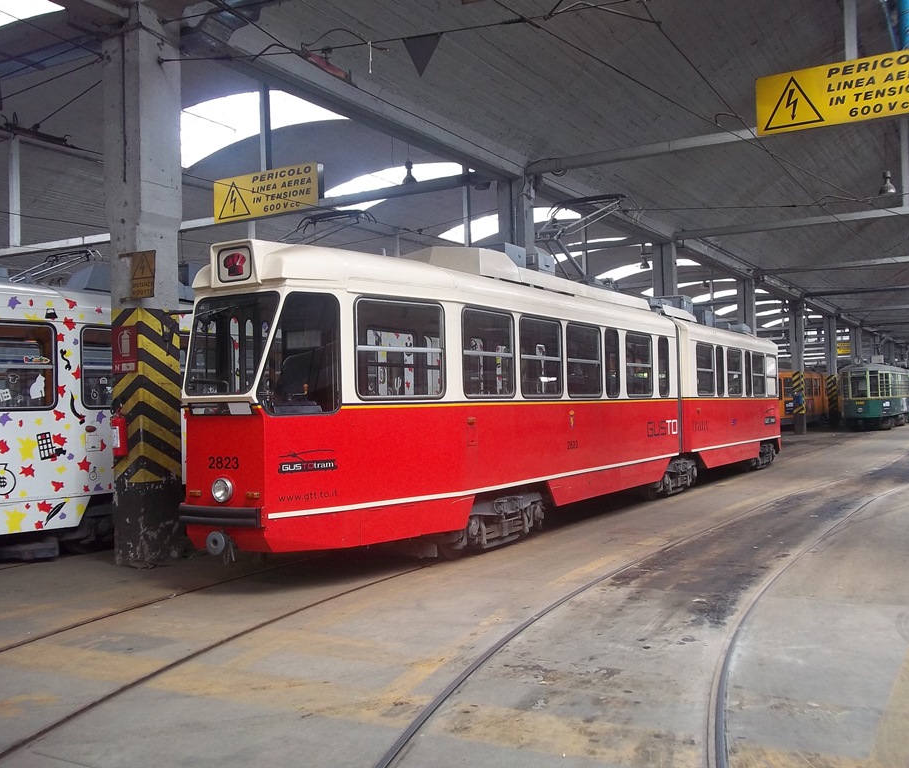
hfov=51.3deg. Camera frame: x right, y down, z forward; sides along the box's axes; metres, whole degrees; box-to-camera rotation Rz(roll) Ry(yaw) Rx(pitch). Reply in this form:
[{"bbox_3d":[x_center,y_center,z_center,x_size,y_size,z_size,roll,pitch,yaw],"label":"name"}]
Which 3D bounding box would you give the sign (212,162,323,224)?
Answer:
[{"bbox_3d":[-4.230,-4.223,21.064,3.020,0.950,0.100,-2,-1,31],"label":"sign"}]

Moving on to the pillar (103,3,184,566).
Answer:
[{"bbox_3d":[-3.334,-0.998,10.236,0.543,5.806,0.562,-2,-1,31],"label":"pillar"}]

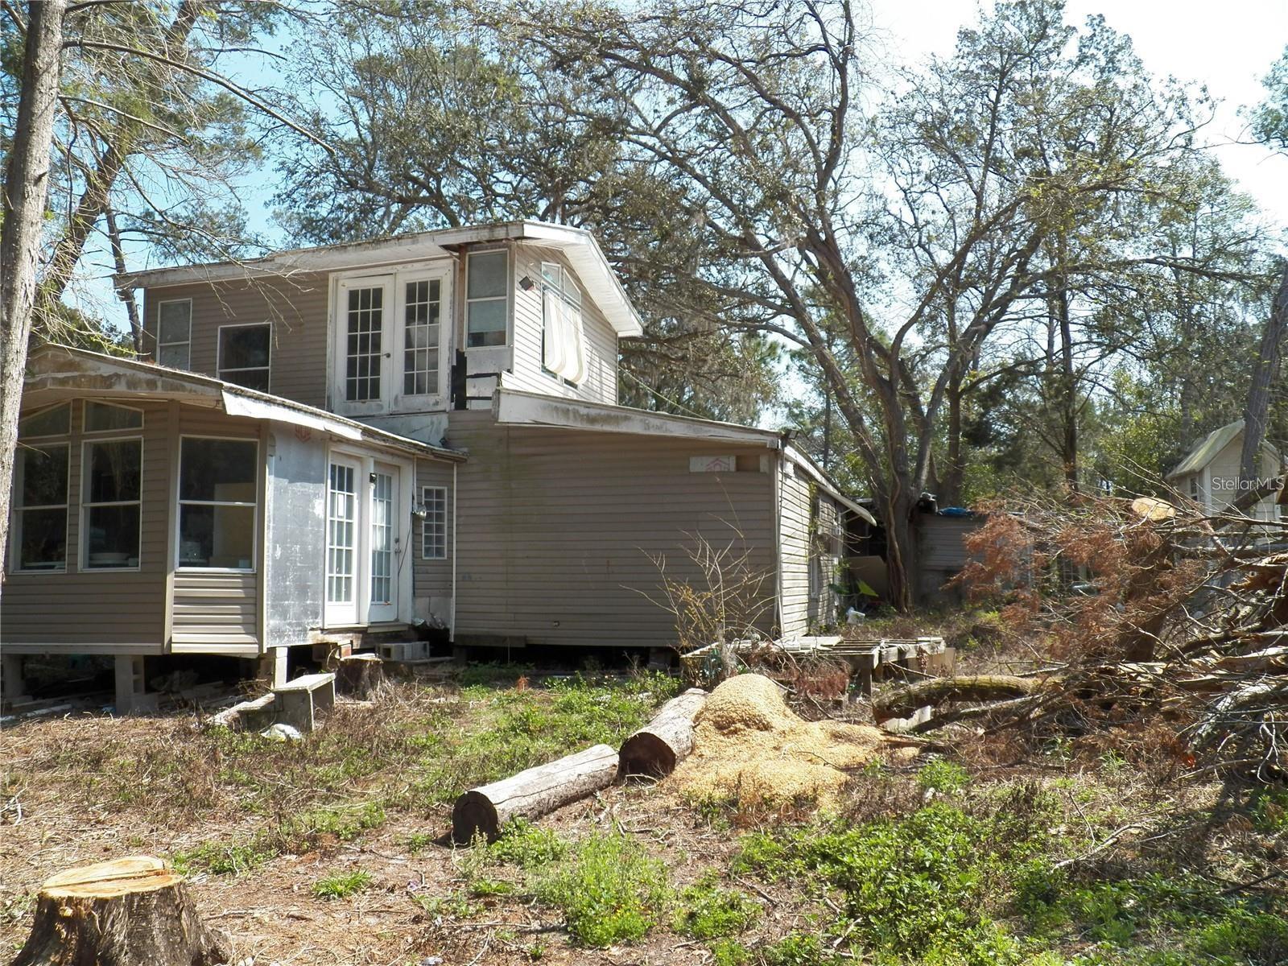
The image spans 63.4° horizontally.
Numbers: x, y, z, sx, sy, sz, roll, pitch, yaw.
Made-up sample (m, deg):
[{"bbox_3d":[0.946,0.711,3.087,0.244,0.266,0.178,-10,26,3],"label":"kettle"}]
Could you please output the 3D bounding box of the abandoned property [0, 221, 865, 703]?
[{"bbox_3d":[-2.611,-0.648,15.916,10.300,6.910,11.500,-2,-6,16],"label":"abandoned property"}]

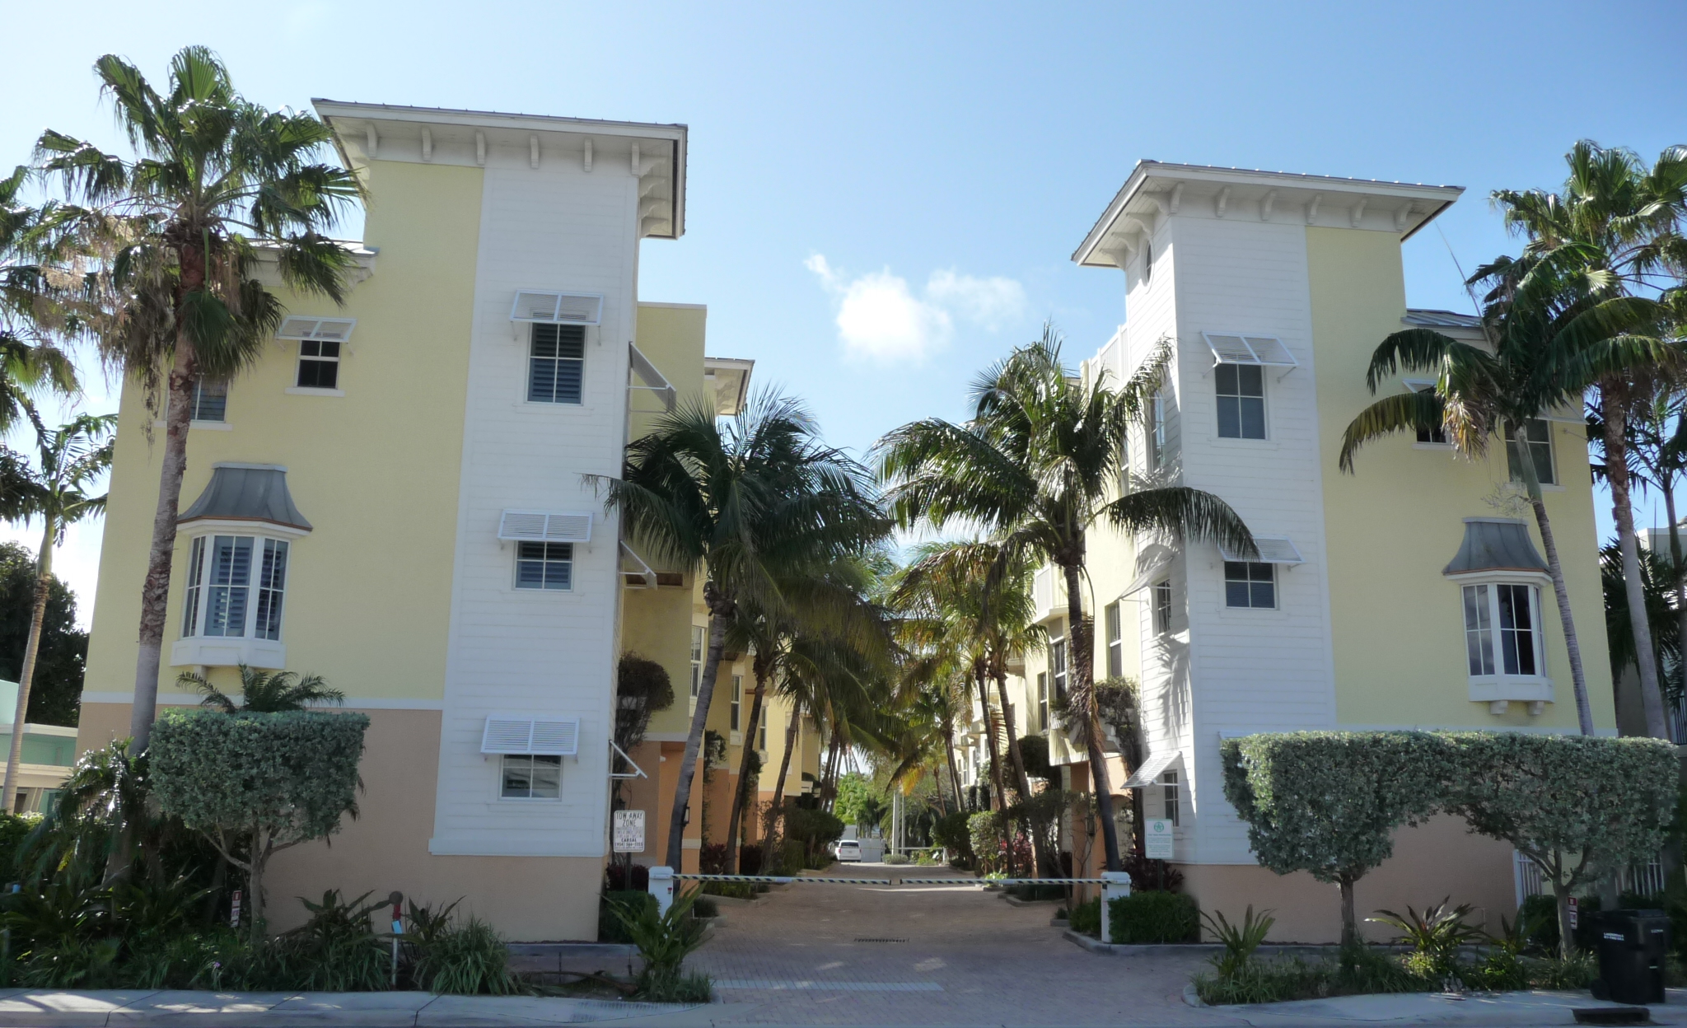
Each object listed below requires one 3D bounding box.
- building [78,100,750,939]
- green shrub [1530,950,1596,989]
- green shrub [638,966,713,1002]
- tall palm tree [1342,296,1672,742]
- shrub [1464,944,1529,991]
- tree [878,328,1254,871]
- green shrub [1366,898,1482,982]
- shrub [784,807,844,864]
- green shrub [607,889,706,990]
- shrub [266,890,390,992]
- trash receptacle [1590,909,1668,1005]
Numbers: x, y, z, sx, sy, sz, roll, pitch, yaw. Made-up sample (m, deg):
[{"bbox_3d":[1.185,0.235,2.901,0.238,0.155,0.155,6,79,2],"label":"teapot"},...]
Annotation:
[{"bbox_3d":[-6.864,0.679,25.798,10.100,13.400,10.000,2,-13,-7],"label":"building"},{"bbox_3d":[9.041,5.736,17.302,0.700,0.480,0.650,2,-13,-7],"label":"green shrub"},{"bbox_3d":[-1.850,5.158,15.079,0.780,0.350,0.600,2,-13,-7],"label":"green shrub"},{"bbox_3d":[10.514,1.473,21.335,5.000,10.420,3.600,2,-13,-7],"label":"tall palm tree"},{"bbox_3d":[8.252,5.709,17.255,0.680,0.500,0.650,2,-13,-7],"label":"shrub"},{"bbox_3d":[3.695,1.835,23.484,5.600,10.480,5.600,2,-13,-7],"label":"tree"},{"bbox_3d":[7.604,5.617,18.151,1.300,1.000,1.100,2,-13,-7],"label":"green shrub"},{"bbox_3d":[-1.188,13.284,55.753,2.400,2.400,2.400,2,-13,-7],"label":"shrub"},{"bbox_3d":[-2.102,4.875,15.678,1.100,1.120,1.100,2,-13,-7],"label":"green shrub"},{"bbox_3d":[-5.879,4.905,15.870,1.350,1.100,1.100,2,-13,-7],"label":"shrub"},{"bbox_3d":[9.394,5.296,16.464,0.600,1.050,0.720,8,-15,-29],"label":"trash receptacle"}]

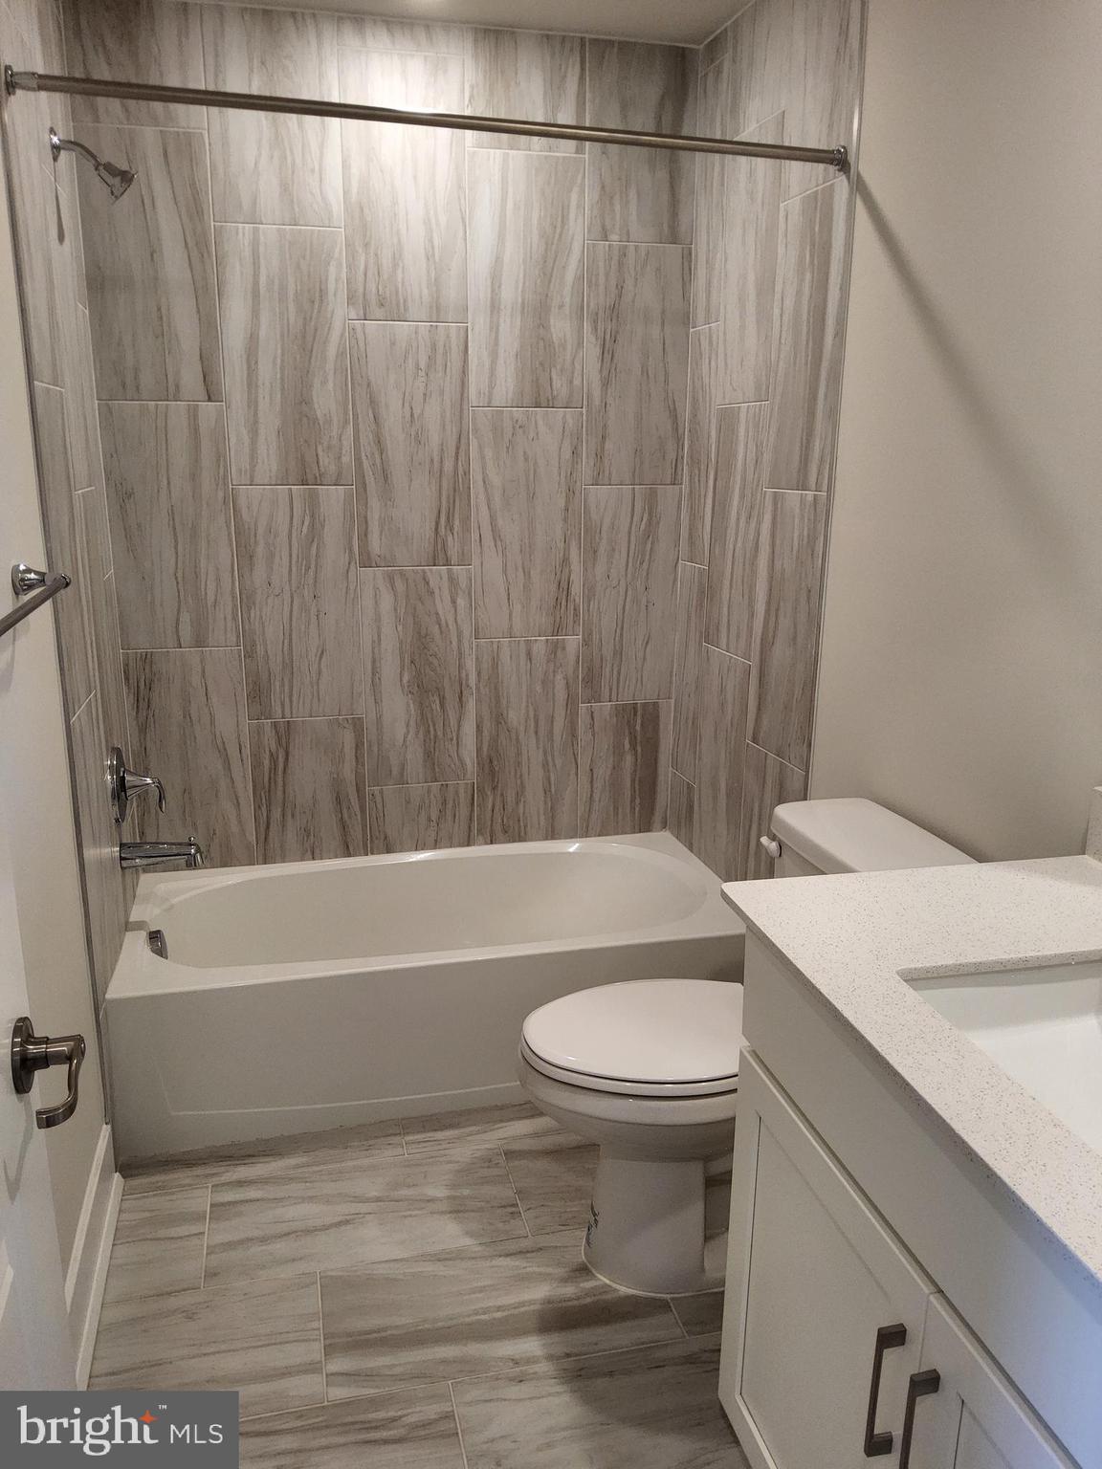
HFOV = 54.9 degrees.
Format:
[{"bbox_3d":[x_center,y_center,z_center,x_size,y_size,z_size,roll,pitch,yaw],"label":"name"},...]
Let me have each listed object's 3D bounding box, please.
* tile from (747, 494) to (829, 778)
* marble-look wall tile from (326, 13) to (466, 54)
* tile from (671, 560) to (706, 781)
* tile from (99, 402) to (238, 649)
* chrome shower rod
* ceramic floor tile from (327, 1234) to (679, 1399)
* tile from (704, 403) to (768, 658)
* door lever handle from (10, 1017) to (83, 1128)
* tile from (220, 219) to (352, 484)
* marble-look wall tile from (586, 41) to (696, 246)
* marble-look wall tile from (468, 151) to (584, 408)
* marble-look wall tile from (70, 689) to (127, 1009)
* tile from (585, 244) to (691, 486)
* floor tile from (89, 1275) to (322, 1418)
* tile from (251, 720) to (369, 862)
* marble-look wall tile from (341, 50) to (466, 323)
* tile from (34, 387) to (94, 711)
[{"bbox_3d":[0.538,-0.241,2.427,0.010,0.606,0.283,-4,15,-15],"label":"tile"},{"bbox_3d":[-0.352,-1.658,2.516,0.299,0.066,0.010,-3,15,-13],"label":"marble-look wall tile"},{"bbox_3d":[0.397,-0.172,2.985,0.010,0.605,0.192,-3,15,-14],"label":"tile"},{"bbox_3d":[-0.951,-0.515,2.670,0.295,0.606,0.010,-3,15,-13],"label":"tile"},{"bbox_3d":[-0.177,-1.113,1.927,1.506,0.050,0.050,-1,15,-11],"label":"chrome shower rod"},{"bbox_3d":[-0.098,1.038,1.930,0.616,0.010,0.301,-3,15,-13],"label":"ceramic floor tile"},{"bbox_3d":[0.462,-0.504,2.651,0.010,0.606,0.298,-4,15,-15],"label":"tile"},{"bbox_3d":[-0.430,0.289,0.900,0.058,0.073,0.142,-3,15,-14],"label":"door lever handle"},{"bbox_3d":[-0.654,-0.928,2.634,0.304,0.606,0.010,-3,15,-13],"label":"tile"},{"bbox_3d":[0.235,-1.508,2.721,0.288,0.466,0.010,-3,15,-13],"label":"marble-look wall tile"},{"bbox_3d":[-0.059,-1.162,2.742,0.305,0.611,0.010,-3,15,-13],"label":"marble-look wall tile"},{"bbox_3d":[-0.950,0.237,2.218,0.010,0.607,0.303,-3,15,-15],"label":"marble-look wall tile"},{"bbox_3d":[0.231,-0.984,2.857,0.289,0.612,0.010,-3,15,-13],"label":"tile"},{"bbox_3d":[-0.589,1.065,1.814,0.389,0.010,0.301,-3,15,-13],"label":"floor tile"},{"bbox_3d":[-0.666,0.154,2.933,0.305,0.404,0.010,-3,15,-13],"label":"tile"},{"bbox_3d":[-0.353,-1.328,2.597,0.303,0.605,0.010,-3,15,-14],"label":"marble-look wall tile"},{"bbox_3d":[-0.937,-0.352,2.049,0.010,0.606,0.302,-3,15,-14],"label":"tile"}]

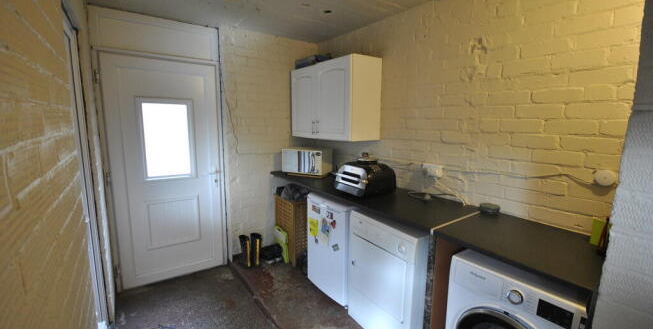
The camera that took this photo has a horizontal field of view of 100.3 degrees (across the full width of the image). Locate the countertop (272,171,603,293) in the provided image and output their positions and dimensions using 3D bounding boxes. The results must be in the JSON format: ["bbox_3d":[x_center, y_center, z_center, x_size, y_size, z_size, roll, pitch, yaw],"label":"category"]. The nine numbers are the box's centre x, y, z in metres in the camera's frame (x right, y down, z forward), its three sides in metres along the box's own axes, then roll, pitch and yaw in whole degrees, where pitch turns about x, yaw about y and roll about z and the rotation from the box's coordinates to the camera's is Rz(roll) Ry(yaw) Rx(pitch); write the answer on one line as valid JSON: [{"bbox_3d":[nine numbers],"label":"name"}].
[{"bbox_3d":[0.410,0.249,2.116,0.617,0.038,2.669,-5,10,-35],"label":"countertop"}]

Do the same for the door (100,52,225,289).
[{"bbox_3d":[-1.411,0.086,2.469,0.840,1.973,0.060,-5,10,-35],"label":"door"}]

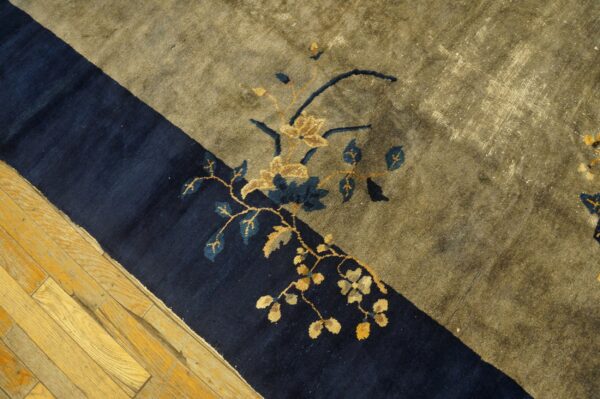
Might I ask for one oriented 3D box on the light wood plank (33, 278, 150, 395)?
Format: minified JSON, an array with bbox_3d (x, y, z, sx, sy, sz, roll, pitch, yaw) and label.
[{"bbox_3d":[-0.482,0.313,1.043,0.352,0.015,0.055,37,80,14],"label":"light wood plank"}]

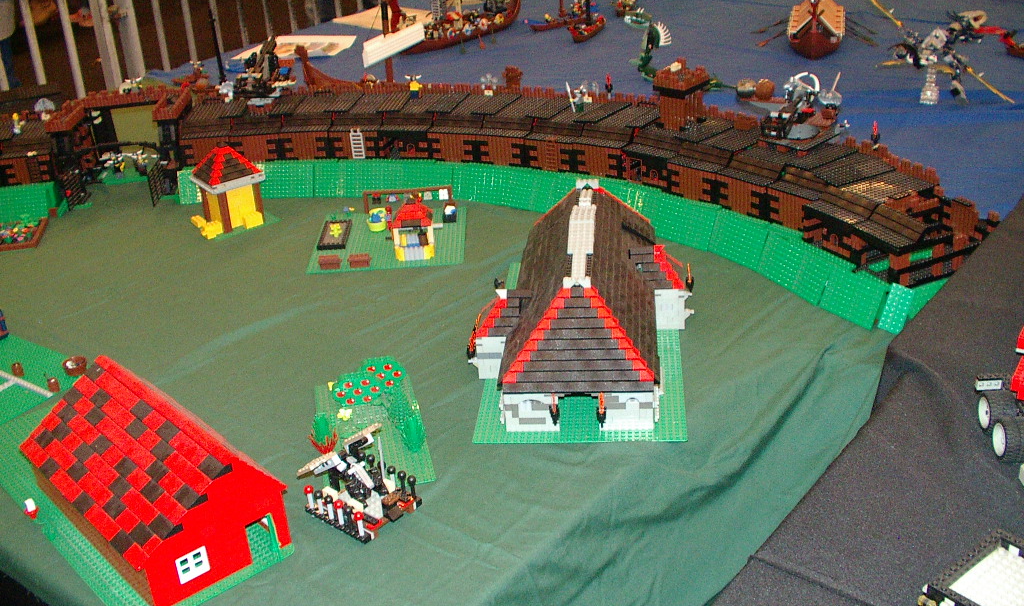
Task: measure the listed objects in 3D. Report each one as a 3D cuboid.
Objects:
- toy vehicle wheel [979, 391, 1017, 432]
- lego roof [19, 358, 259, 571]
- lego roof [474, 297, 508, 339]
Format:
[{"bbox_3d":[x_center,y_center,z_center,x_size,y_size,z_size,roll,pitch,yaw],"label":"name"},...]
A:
[{"bbox_3d":[0.480,0.108,1.114,0.026,0.043,0.043,-2,26,3],"label":"toy vehicle wheel"},{"bbox_3d":[-0.409,0.151,1.230,0.176,0.072,0.316,-25,33,-36],"label":"lego roof"},{"bbox_3d":[-0.019,0.011,1.466,0.048,0.039,0.080,-1,27,6],"label":"lego roof"}]

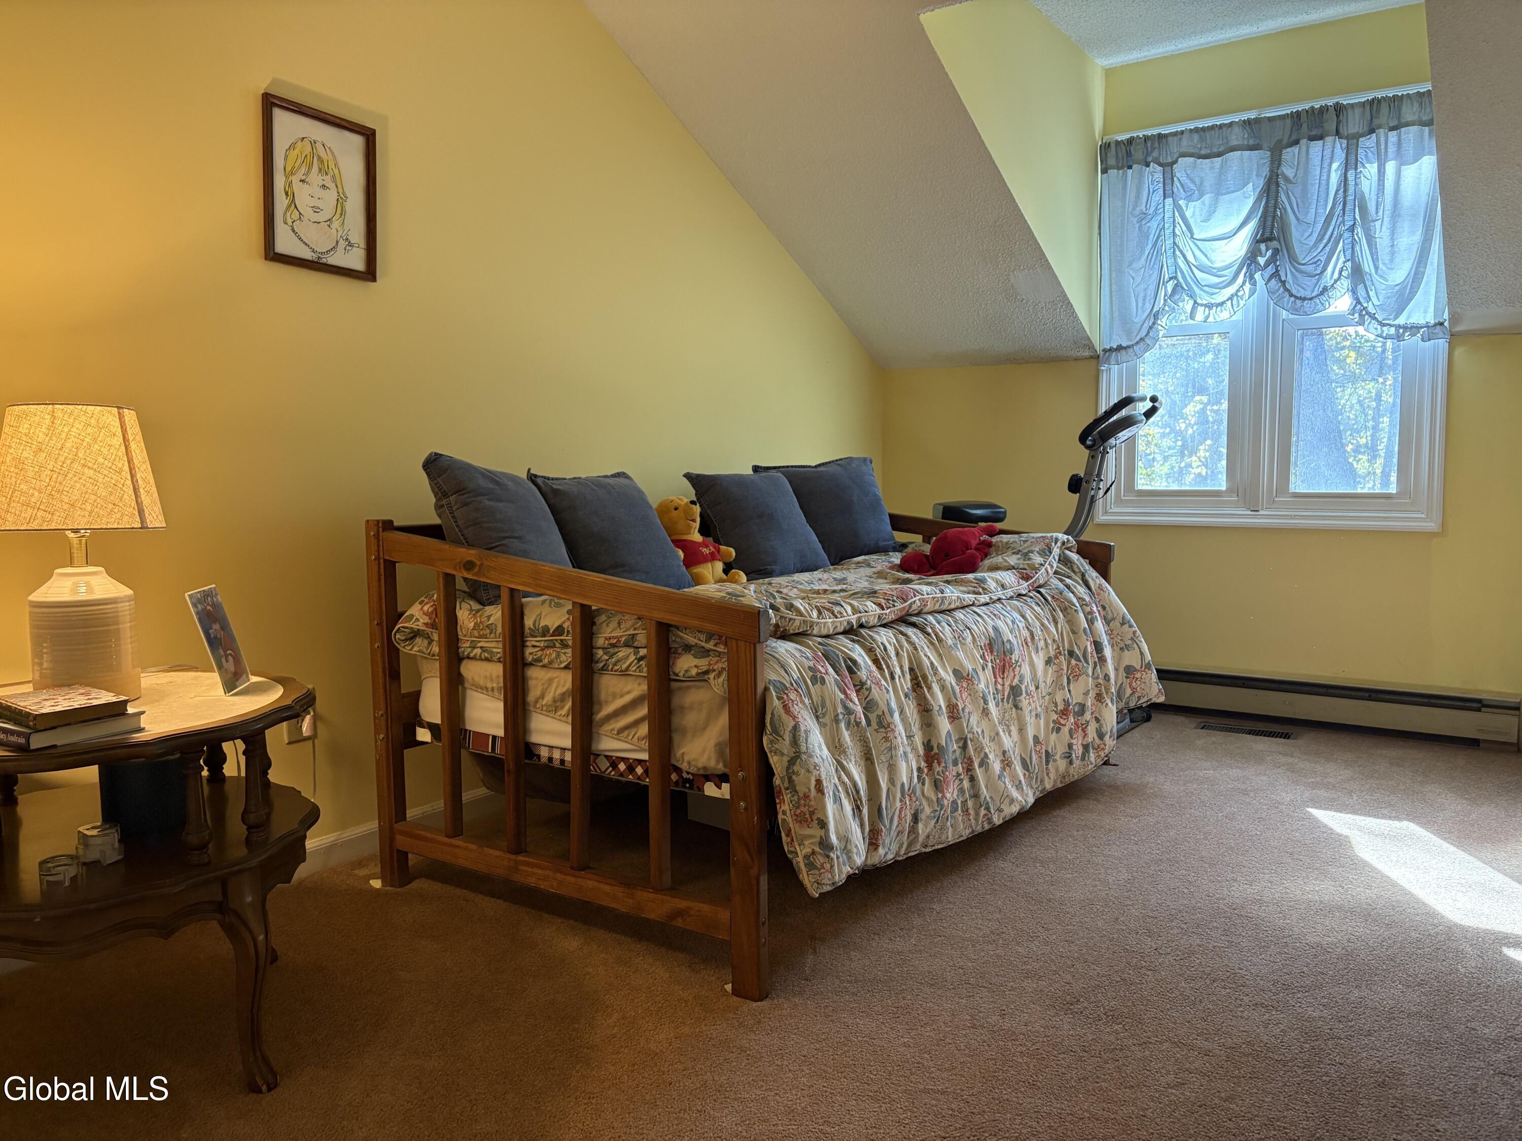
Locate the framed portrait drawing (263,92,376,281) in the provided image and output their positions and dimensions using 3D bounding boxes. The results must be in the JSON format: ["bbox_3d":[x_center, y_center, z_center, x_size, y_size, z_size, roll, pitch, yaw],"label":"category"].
[{"bbox_3d":[-1.015,-0.874,2.650,0.022,0.360,0.292,3,6,33],"label":"framed portrait drawing"}]

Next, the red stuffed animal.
[{"bbox_3d":[0.552,-0.058,3.281,0.220,0.135,0.250,4,7,41],"label":"red stuffed animal"}]

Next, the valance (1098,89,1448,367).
[{"bbox_3d":[1.794,-1.200,4.103,1.165,0.860,0.100,3,6,33],"label":"valance"}]

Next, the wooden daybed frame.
[{"bbox_3d":[0.120,0.245,3.035,1.030,0.816,1.945,3,6,34],"label":"wooden daybed frame"}]

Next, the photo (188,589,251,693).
[{"bbox_3d":[-0.920,0.118,1.933,0.016,0.178,0.129,-19,7,-5],"label":"photo"}]

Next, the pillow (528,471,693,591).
[{"bbox_3d":[-0.398,-0.107,3.044,0.150,0.394,0.401,-41,-22,32],"label":"pillow"}]

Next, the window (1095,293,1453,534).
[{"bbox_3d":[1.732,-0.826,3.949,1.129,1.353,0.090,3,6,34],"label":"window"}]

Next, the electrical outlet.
[{"bbox_3d":[-1.032,0.326,2.571,0.014,0.117,0.071,3,6,34],"label":"electrical outlet"}]

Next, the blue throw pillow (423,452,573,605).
[{"bbox_3d":[-0.628,-0.102,2.870,0.150,0.390,0.402,-30,-11,23],"label":"blue throw pillow"}]

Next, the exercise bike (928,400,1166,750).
[{"bbox_3d":[1.029,-0.030,4.286,0.870,1.190,0.460,3,6,33],"label":"exercise bike"}]

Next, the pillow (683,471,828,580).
[{"bbox_3d":[0.001,-0.154,3.522,0.412,0.397,0.150,-6,-31,-45],"label":"pillow"}]

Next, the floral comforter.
[{"bbox_3d":[0.198,0.227,3.012,1.185,0.587,1.916,3,6,34],"label":"floral comforter"}]

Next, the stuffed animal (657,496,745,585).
[{"bbox_3d":[-0.167,-0.087,3.149,0.200,0.240,0.190,-11,-2,31],"label":"stuffed animal"}]

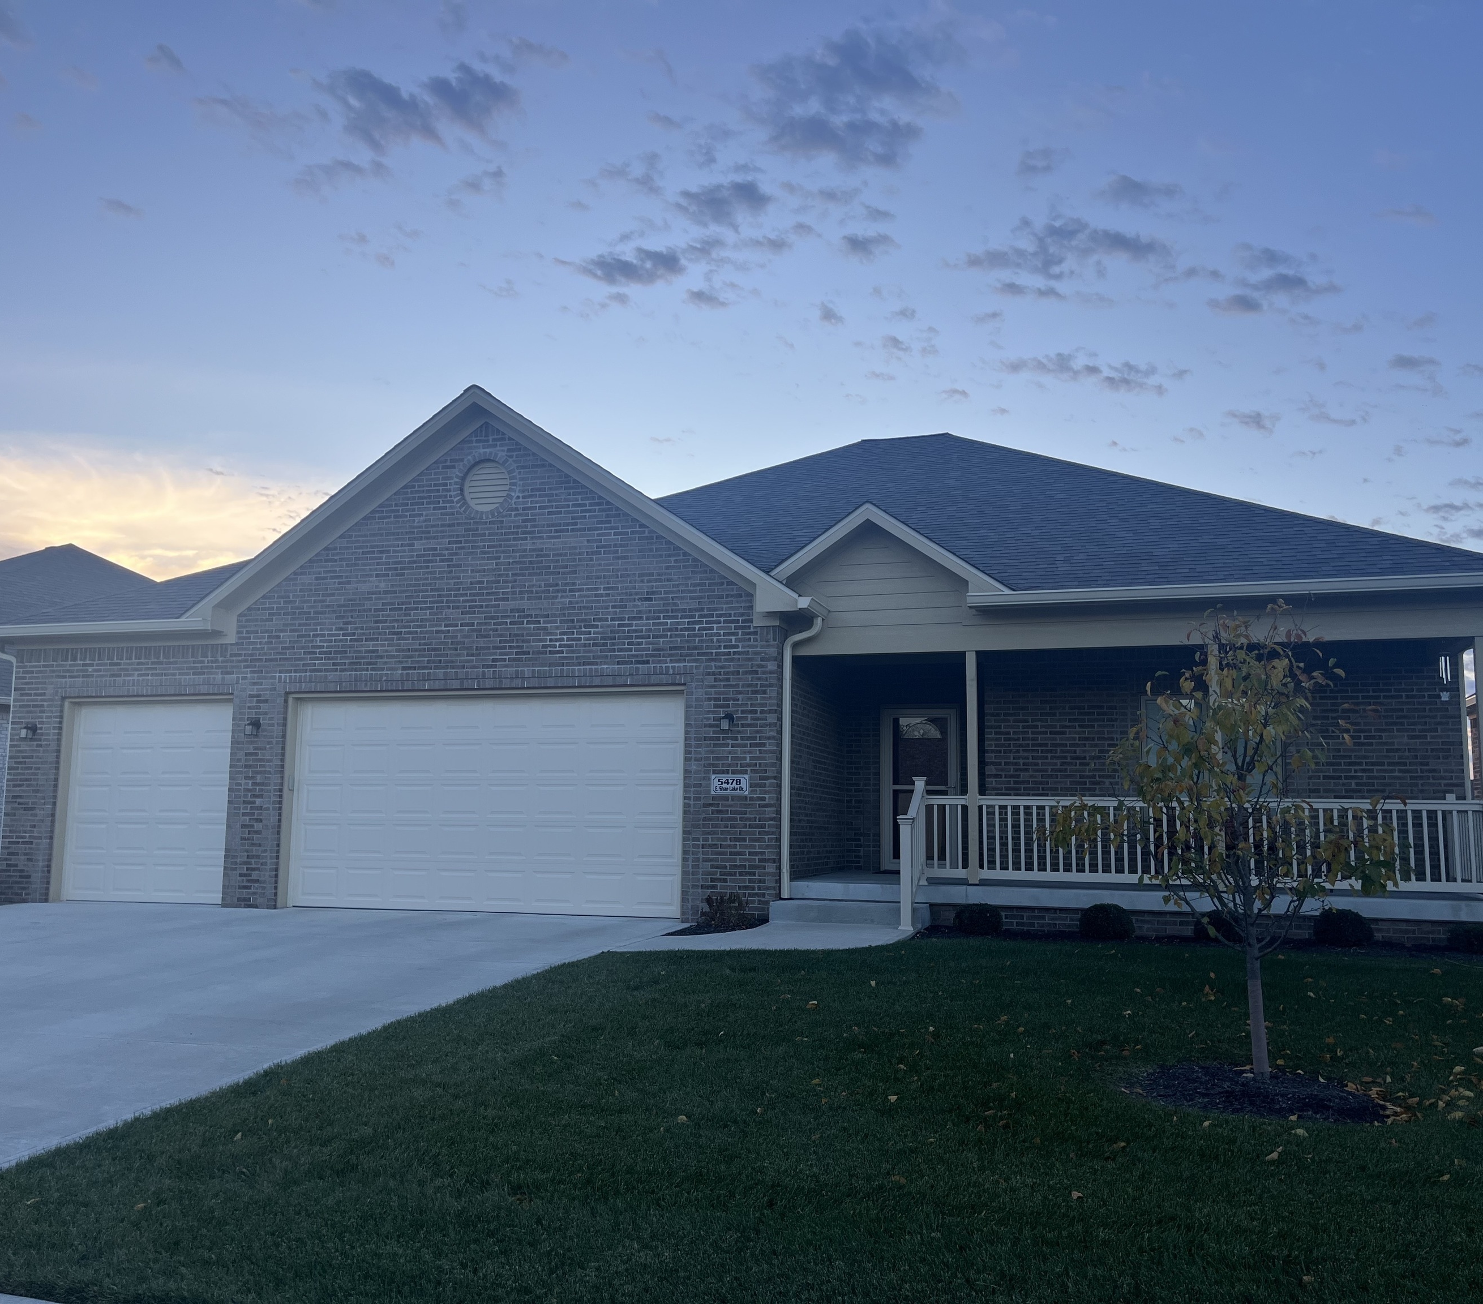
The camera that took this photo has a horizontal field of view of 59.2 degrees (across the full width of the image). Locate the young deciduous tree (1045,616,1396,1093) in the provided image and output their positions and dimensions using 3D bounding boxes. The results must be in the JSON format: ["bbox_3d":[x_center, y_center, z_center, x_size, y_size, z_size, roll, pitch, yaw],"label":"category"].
[{"bbox_3d":[2.597,1.017,7.131,1.790,2.543,1.750,-2,-7,18],"label":"young deciduous tree"}]

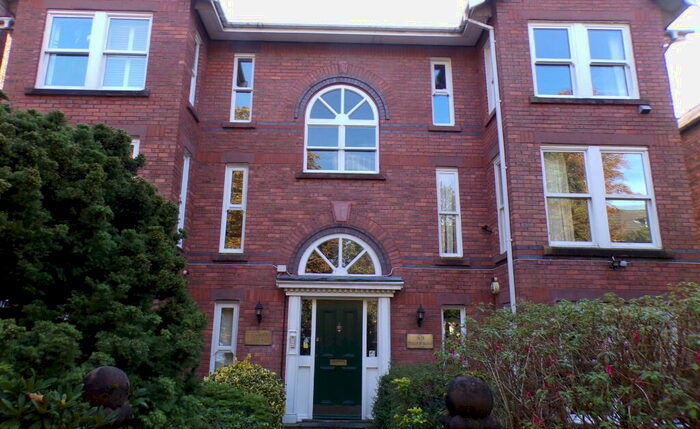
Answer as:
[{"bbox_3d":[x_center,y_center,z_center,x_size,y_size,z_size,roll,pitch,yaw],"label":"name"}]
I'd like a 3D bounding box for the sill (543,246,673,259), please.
[{"bbox_3d":[4.220,0.636,7.967,2.125,0.156,0.160,1,-14,-1],"label":"sill"}]

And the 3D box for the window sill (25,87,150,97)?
[{"bbox_3d":[-4.544,-2.095,8.475,2.116,0.145,0.160,1,-14,-1],"label":"window sill"}]

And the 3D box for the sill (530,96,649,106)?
[{"bbox_3d":[4.248,-2.006,8.676,2.120,0.140,0.140,1,-13,0],"label":"sill"}]

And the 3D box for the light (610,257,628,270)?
[{"bbox_3d":[4.319,0.789,7.808,0.297,0.207,0.200,1,-14,-1],"label":"light"}]

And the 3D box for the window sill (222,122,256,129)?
[{"bbox_3d":[-2.209,-1.754,9.747,0.645,0.145,0.150,1,-14,-1],"label":"window sill"}]

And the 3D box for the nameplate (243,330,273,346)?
[{"bbox_3d":[-1.640,2.231,8.733,0.475,0.244,0.025,1,-14,-1],"label":"nameplate"}]

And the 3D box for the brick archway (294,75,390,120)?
[{"bbox_3d":[-0.154,-2.381,9.949,1.940,1.006,0.120,1,-14,-1],"label":"brick archway"}]

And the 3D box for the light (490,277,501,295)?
[{"bbox_3d":[2.666,1.310,8.891,0.140,0.340,0.170,1,-13,0],"label":"light"}]

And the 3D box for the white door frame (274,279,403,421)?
[{"bbox_3d":[-0.192,2.396,8.583,2.266,2.433,0.380,1,-14,-1],"label":"white door frame"}]

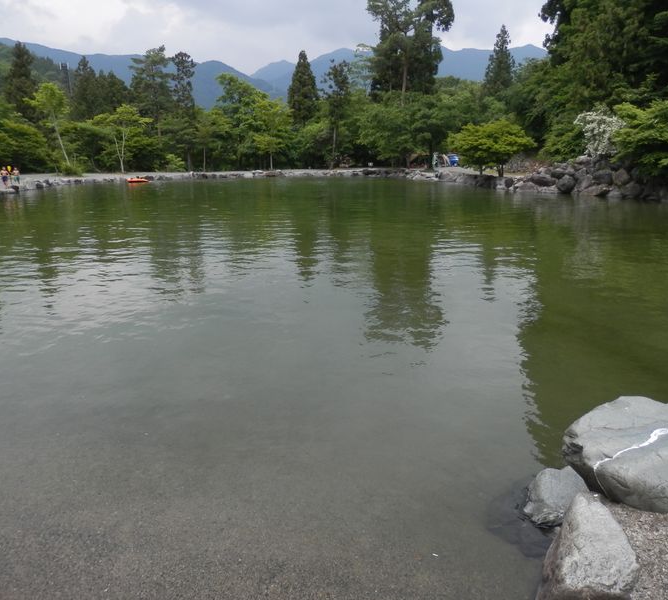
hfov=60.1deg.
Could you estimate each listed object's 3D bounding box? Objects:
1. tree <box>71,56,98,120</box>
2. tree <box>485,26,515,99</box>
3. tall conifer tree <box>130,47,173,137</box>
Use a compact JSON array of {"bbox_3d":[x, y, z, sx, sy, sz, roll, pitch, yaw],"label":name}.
[{"bbox_3d":[-37.028,-27.746,85.911,4.390,15.810,4.390,-5,14,-22],"label":"tree"},{"bbox_3d":[24.412,-29.934,85.390,4.840,19.900,4.840,4,14,15],"label":"tree"},{"bbox_3d":[-23.128,-24.197,73.392,5.100,14.900,5.100,-4,14,-16],"label":"tall conifer tree"}]

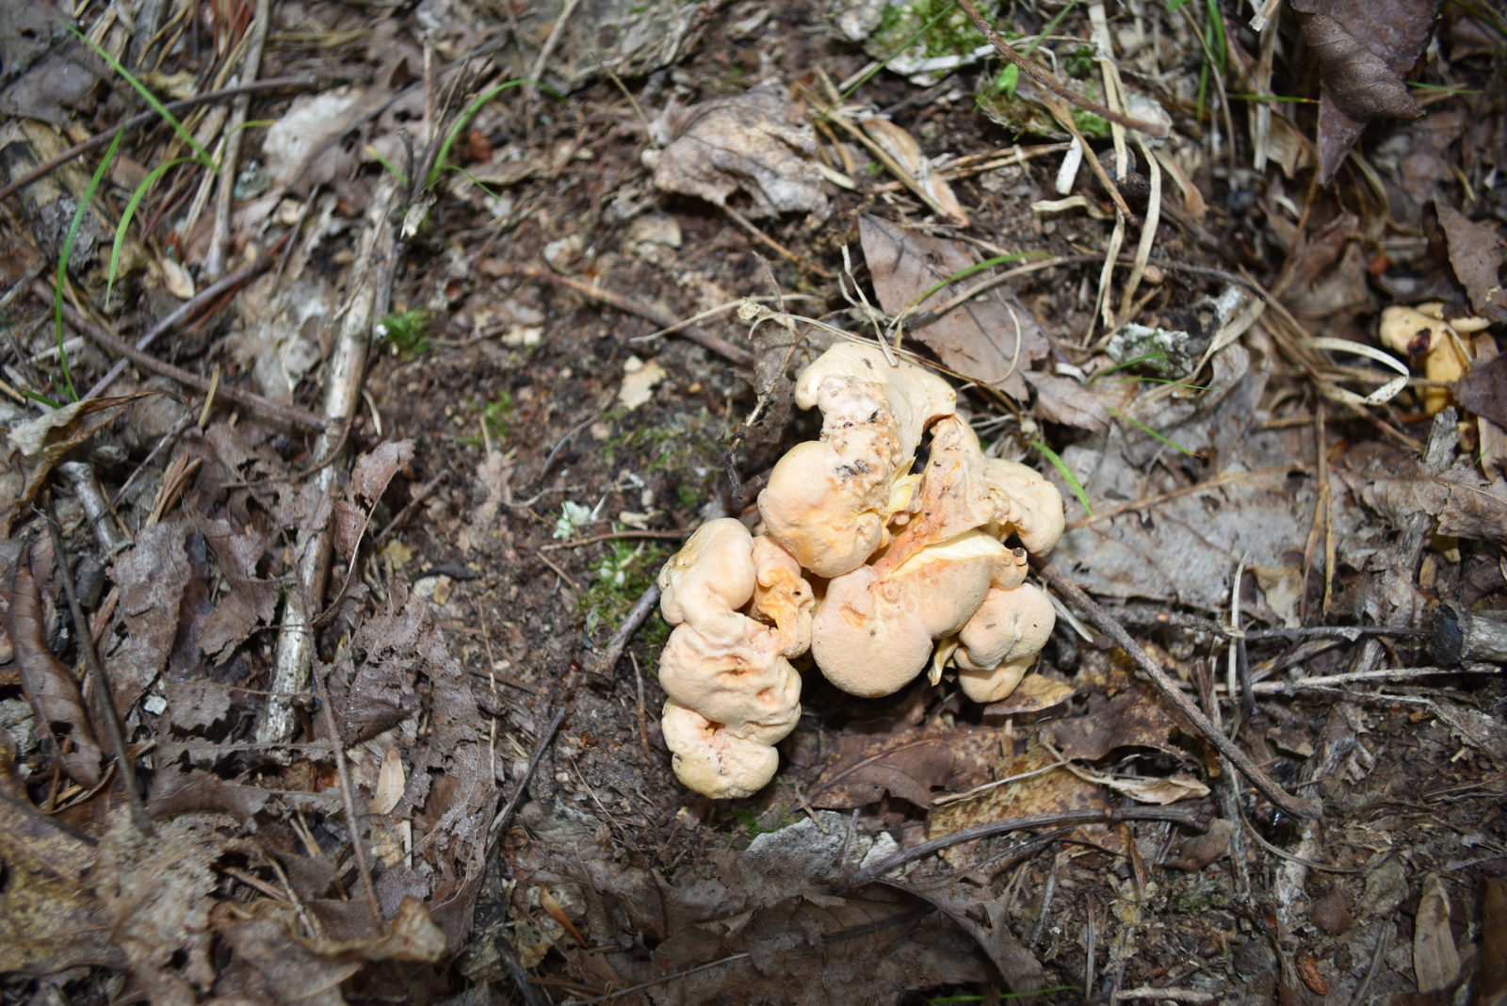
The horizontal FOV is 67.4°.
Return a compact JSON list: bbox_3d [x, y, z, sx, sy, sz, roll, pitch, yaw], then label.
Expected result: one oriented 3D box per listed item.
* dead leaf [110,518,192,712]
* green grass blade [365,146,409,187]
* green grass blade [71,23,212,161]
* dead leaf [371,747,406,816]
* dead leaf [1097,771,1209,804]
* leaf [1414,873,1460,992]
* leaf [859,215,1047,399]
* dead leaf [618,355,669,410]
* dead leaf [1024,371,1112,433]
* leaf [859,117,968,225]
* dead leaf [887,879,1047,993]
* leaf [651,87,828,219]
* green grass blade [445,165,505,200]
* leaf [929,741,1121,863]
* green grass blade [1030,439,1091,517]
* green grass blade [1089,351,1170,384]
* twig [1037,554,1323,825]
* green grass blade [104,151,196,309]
[{"bbox_3d":[-0.234,0.040,0.439,0.031,0.014,0.087,-15,57,-10],"label":"dead leaf"},{"bbox_3d":[-0.194,-0.177,0.598,0.021,0.017,0.007,25,61,15],"label":"green grass blade"},{"bbox_3d":[-0.324,-0.213,0.596,0.087,0.047,0.010,34,64,19],"label":"green grass blade"},{"bbox_3d":[-0.129,0.099,0.404,0.010,0.005,0.025,-1,56,-1],"label":"dead leaf"},{"bbox_3d":[0.152,0.109,0.429,0.043,0.011,0.011,3,58,2],"label":"dead leaf"},{"bbox_3d":[0.228,0.144,0.376,0.013,0.007,0.042,18,58,12],"label":"leaf"},{"bbox_3d":[0.089,-0.097,0.531,0.128,0.018,0.058,37,63,22],"label":"leaf"},{"bbox_3d":[-0.055,-0.059,0.539,0.020,0.007,0.028,28,62,16],"label":"dead leaf"},{"bbox_3d":[0.137,-0.045,0.496,0.039,0.011,0.031,7,56,5],"label":"dead leaf"},{"bbox_3d":[0.089,-0.180,0.609,0.014,0.012,0.088,-30,63,-17],"label":"leaf"},{"bbox_3d":[0.080,0.147,0.401,0.064,0.016,0.024,36,65,20],"label":"dead leaf"},{"bbox_3d":[-0.007,-0.173,0.573,0.090,0.035,0.078,0,56,0],"label":"leaf"},{"bbox_3d":[-0.143,-0.159,0.569,0.040,0.012,0.011,35,63,21],"label":"green grass blade"},{"bbox_3d":[0.102,0.114,0.430,0.071,0.011,0.042,-3,58,-2],"label":"leaf"},{"bbox_3d":[0.128,-0.012,0.469,0.006,0.012,0.045,-24,59,-15],"label":"green grass blade"},{"bbox_3d":[0.166,-0.062,0.504,0.044,0.008,0.005,-22,59,-14],"label":"green grass blade"},{"bbox_3d":[0.152,0.066,0.421,0.010,0.011,0.137,-35,63,-21],"label":"twig"},{"bbox_3d":[-0.300,-0.140,0.563,0.014,0.039,0.084,27,62,16],"label":"green grass blade"}]

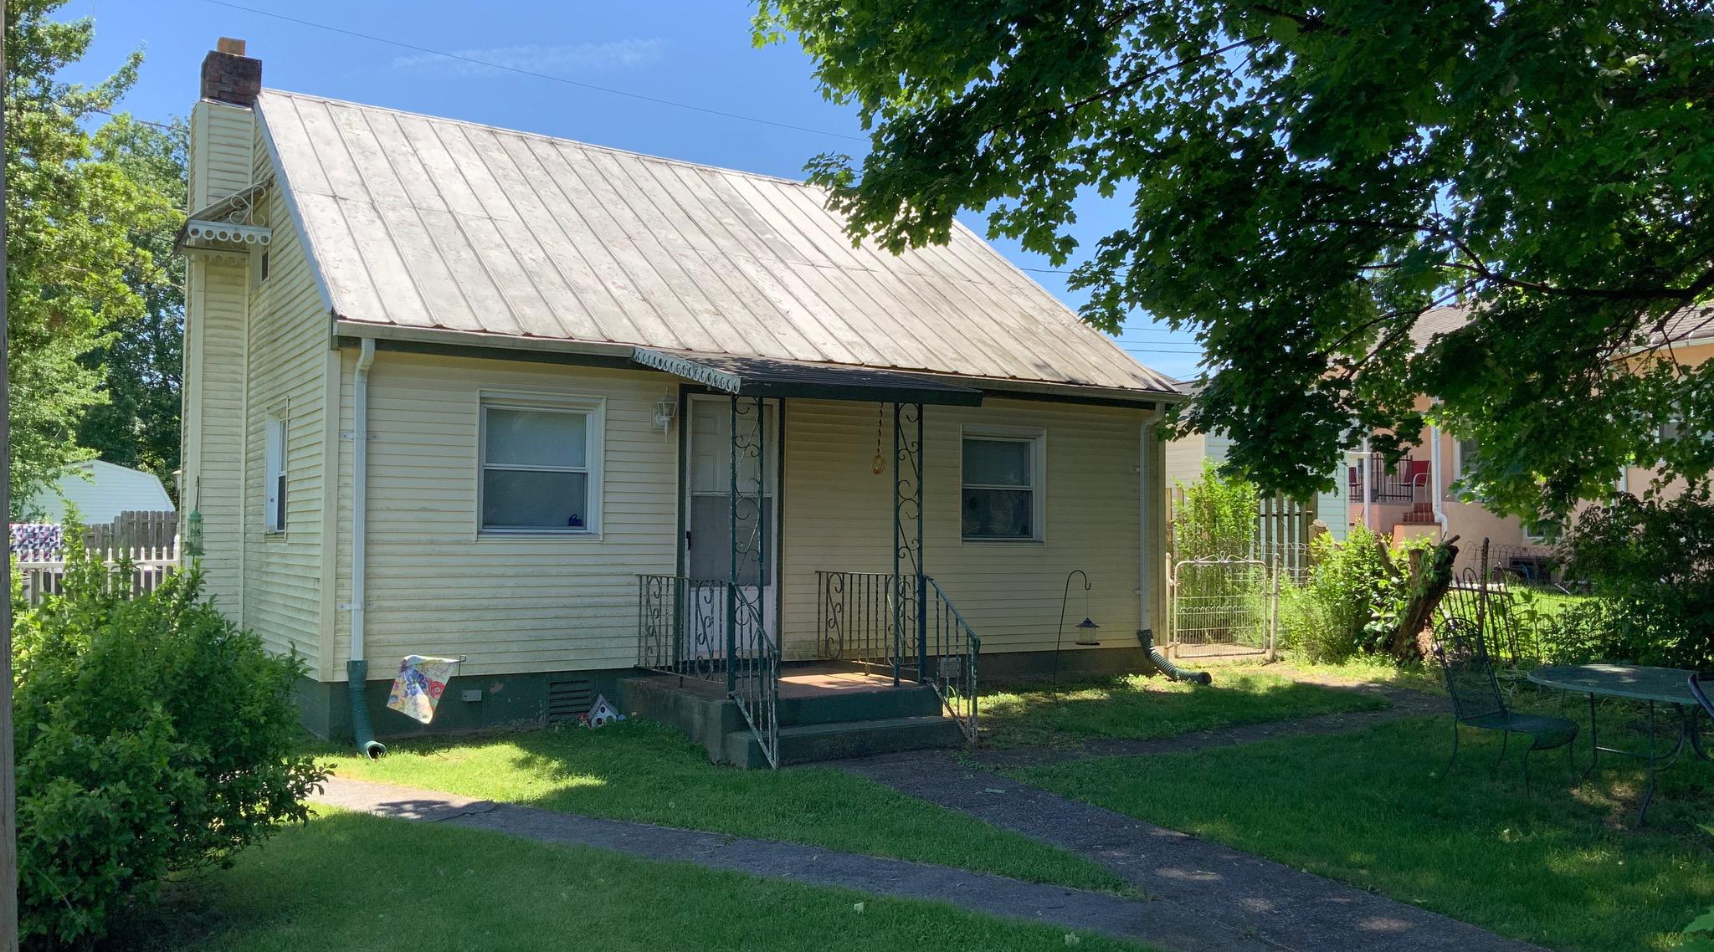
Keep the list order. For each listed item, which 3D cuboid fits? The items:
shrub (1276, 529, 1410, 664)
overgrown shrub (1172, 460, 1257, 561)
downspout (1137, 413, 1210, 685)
[{"bbox_3d":[5.221,1.242,15.401,1.400,1.400,1.300,-1,-3,19],"label":"shrub"},{"bbox_3d":[4.300,0.906,17.300,1.100,2.100,1.000,0,-3,14],"label":"overgrown shrub"},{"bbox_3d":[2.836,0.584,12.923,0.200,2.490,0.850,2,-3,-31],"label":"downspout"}]

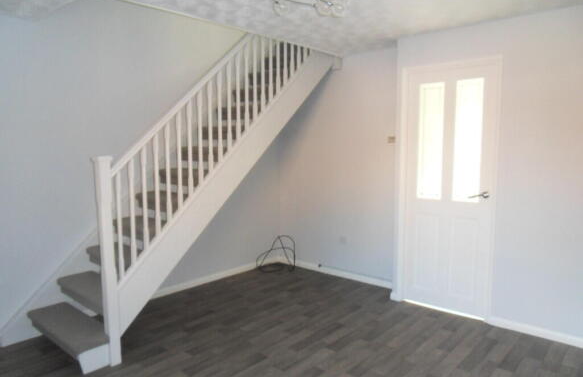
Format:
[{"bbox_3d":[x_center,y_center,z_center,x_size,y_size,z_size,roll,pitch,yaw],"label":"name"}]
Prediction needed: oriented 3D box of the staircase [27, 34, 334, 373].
[{"bbox_3d":[-0.741,-0.129,3.600,0.852,2.350,2.726,5,8,40],"label":"staircase"}]

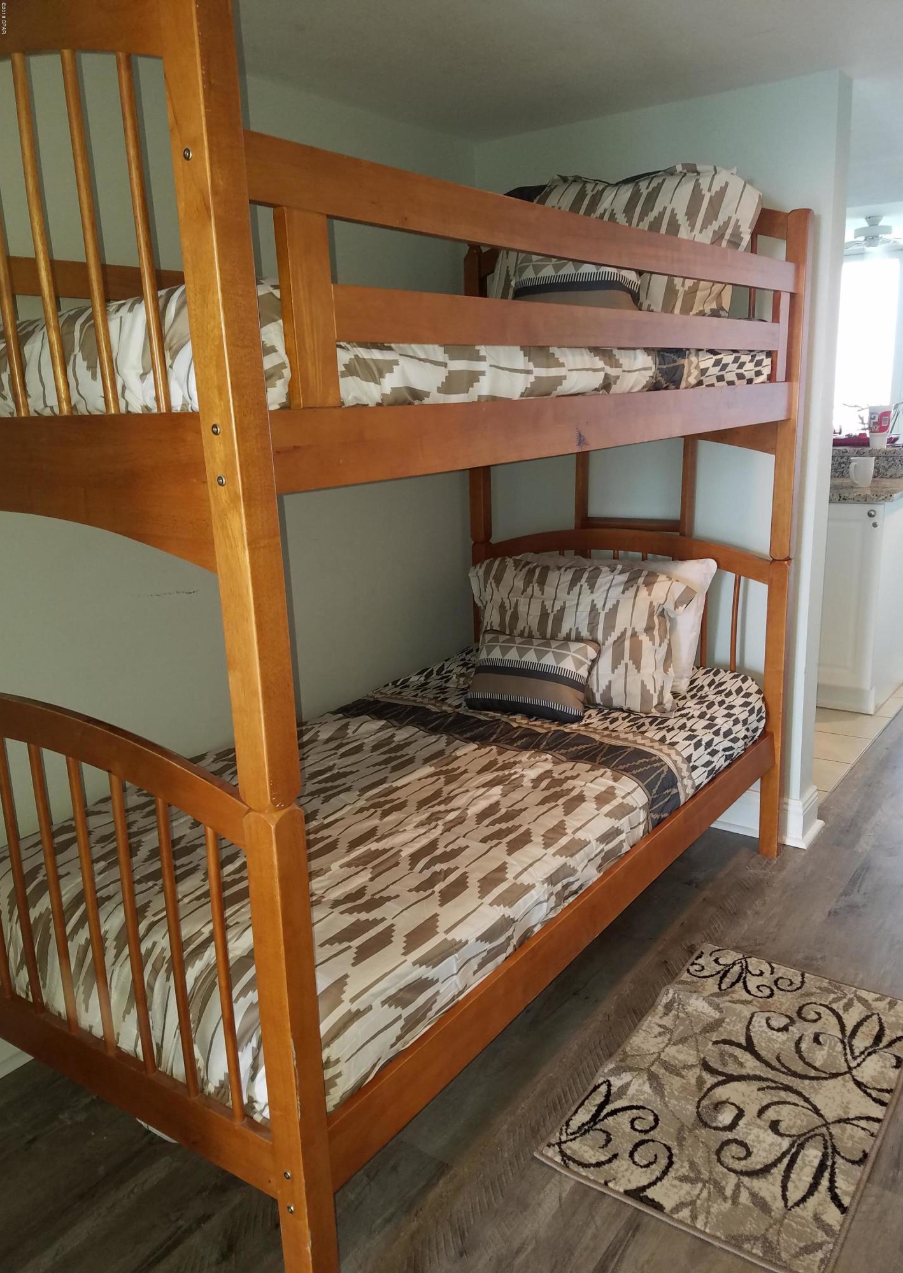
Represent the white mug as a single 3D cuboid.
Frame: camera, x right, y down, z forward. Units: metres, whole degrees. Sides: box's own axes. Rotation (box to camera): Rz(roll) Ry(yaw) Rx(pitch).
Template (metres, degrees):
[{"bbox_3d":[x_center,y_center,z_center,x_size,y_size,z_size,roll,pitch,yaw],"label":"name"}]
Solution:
[{"bbox_3d":[1.754,-0.707,4.107,0.128,0.118,0.098,-10,16,-27],"label":"white mug"}]

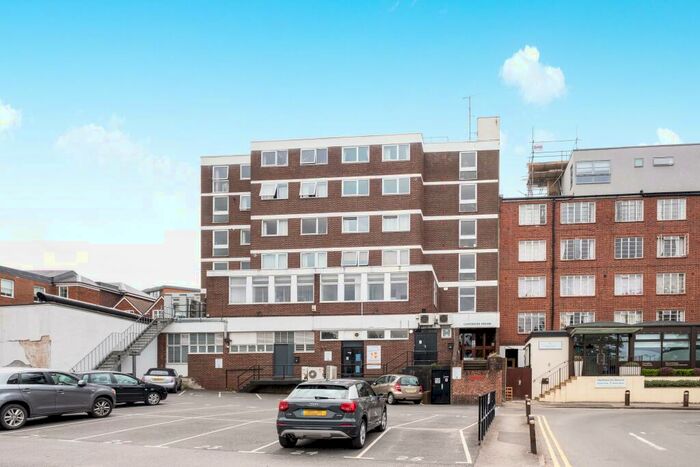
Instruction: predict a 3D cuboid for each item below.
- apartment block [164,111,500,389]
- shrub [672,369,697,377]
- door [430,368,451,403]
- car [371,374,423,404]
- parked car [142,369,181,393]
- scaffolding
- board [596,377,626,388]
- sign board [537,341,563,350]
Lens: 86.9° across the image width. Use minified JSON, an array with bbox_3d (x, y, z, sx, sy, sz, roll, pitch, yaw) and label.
[{"bbox_3d":[-0.800,0.700,30.000,22.800,19.300,13.500,0,-6,4],"label":"apartment block"},{"bbox_3d":[20.884,8.652,23.000,1.350,0.500,0.700,0,-6,4],"label":"shrub"},{"bbox_3d":[5.087,8.599,20.700,1.050,1.980,0.100,0,-6,4],"label":"door"},{"bbox_3d":[2.400,9.000,21.200,1.760,1.580,3.850,2,-6,-20],"label":"car"},{"bbox_3d":[-11.200,8.850,22.200,1.740,1.410,4.100,2,-6,-17],"label":"parked car"},{"bbox_3d":[16.989,-5.831,31.000,4.400,5.700,3.200,0,-6,4],"label":"scaffolding"},{"bbox_3d":[15.546,8.871,22.000,1.870,0.700,0.060,0,-6,4],"label":"board"},{"bbox_3d":[12.384,6.929,22.800,1.400,0.520,0.060,0,-6,4],"label":"sign board"}]

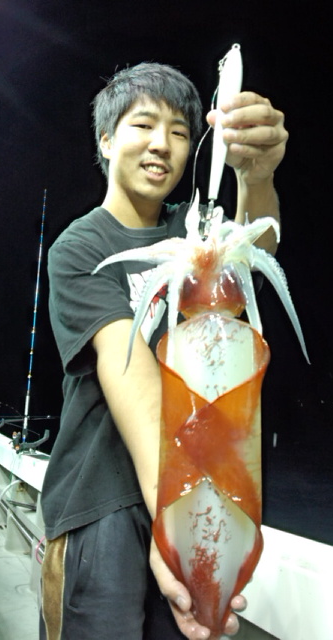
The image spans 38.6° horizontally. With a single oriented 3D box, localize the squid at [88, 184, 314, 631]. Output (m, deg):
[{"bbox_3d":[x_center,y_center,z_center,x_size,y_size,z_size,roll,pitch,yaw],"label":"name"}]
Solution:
[{"bbox_3d":[0.042,0.110,0.570,0.250,0.530,0.170,0,-6,0],"label":"squid"}]

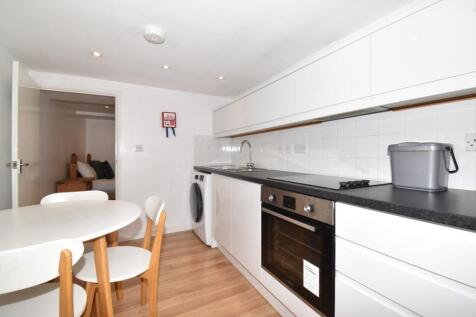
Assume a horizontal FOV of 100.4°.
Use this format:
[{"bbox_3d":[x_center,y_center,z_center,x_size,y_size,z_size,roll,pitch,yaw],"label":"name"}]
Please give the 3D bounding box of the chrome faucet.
[{"bbox_3d":[0.109,-0.048,2.554,0.185,0.375,0.160,0,1,-29],"label":"chrome faucet"}]

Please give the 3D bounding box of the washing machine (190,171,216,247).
[{"bbox_3d":[-0.294,0.637,2.760,0.590,0.850,0.595,0,1,-29],"label":"washing machine"}]

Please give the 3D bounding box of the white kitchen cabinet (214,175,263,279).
[{"bbox_3d":[0.191,0.548,2.042,0.582,0.726,0.968,0,1,-29],"label":"white kitchen cabinet"}]

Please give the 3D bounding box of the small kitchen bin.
[{"bbox_3d":[0.943,0.043,1.021,0.187,0.230,0.242,0,1,-29],"label":"small kitchen bin"}]

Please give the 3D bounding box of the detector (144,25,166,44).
[{"bbox_3d":[-0.636,-0.943,1.525,0.150,0.050,0.150,0,1,-29],"label":"detector"}]

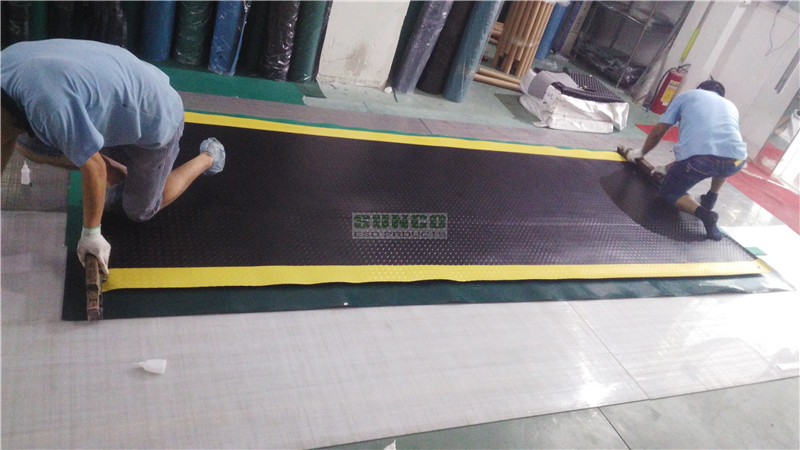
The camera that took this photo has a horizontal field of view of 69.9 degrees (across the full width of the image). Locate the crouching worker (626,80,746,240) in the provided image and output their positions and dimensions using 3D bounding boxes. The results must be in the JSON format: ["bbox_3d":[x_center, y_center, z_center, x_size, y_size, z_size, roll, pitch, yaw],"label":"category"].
[{"bbox_3d":[1.970,-0.478,3.713,0.580,0.730,0.940,11,31,-10],"label":"crouching worker"}]

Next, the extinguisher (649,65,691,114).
[{"bbox_3d":[2.700,-1.366,5.722,0.190,0.500,0.160,18,31,0],"label":"extinguisher"}]

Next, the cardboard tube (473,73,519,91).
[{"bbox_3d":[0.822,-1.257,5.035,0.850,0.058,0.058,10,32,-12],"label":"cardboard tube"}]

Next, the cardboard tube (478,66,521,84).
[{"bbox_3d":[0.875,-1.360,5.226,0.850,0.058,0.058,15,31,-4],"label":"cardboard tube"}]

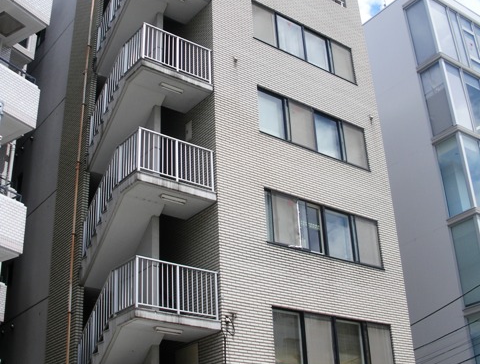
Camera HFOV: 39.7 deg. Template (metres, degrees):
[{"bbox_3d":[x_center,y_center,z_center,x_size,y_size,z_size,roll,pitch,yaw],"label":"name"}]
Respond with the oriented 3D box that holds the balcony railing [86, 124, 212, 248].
[{"bbox_3d":[-2.223,0.525,16.170,2.040,2.150,2.852,17,-33,-33],"label":"balcony railing"}]

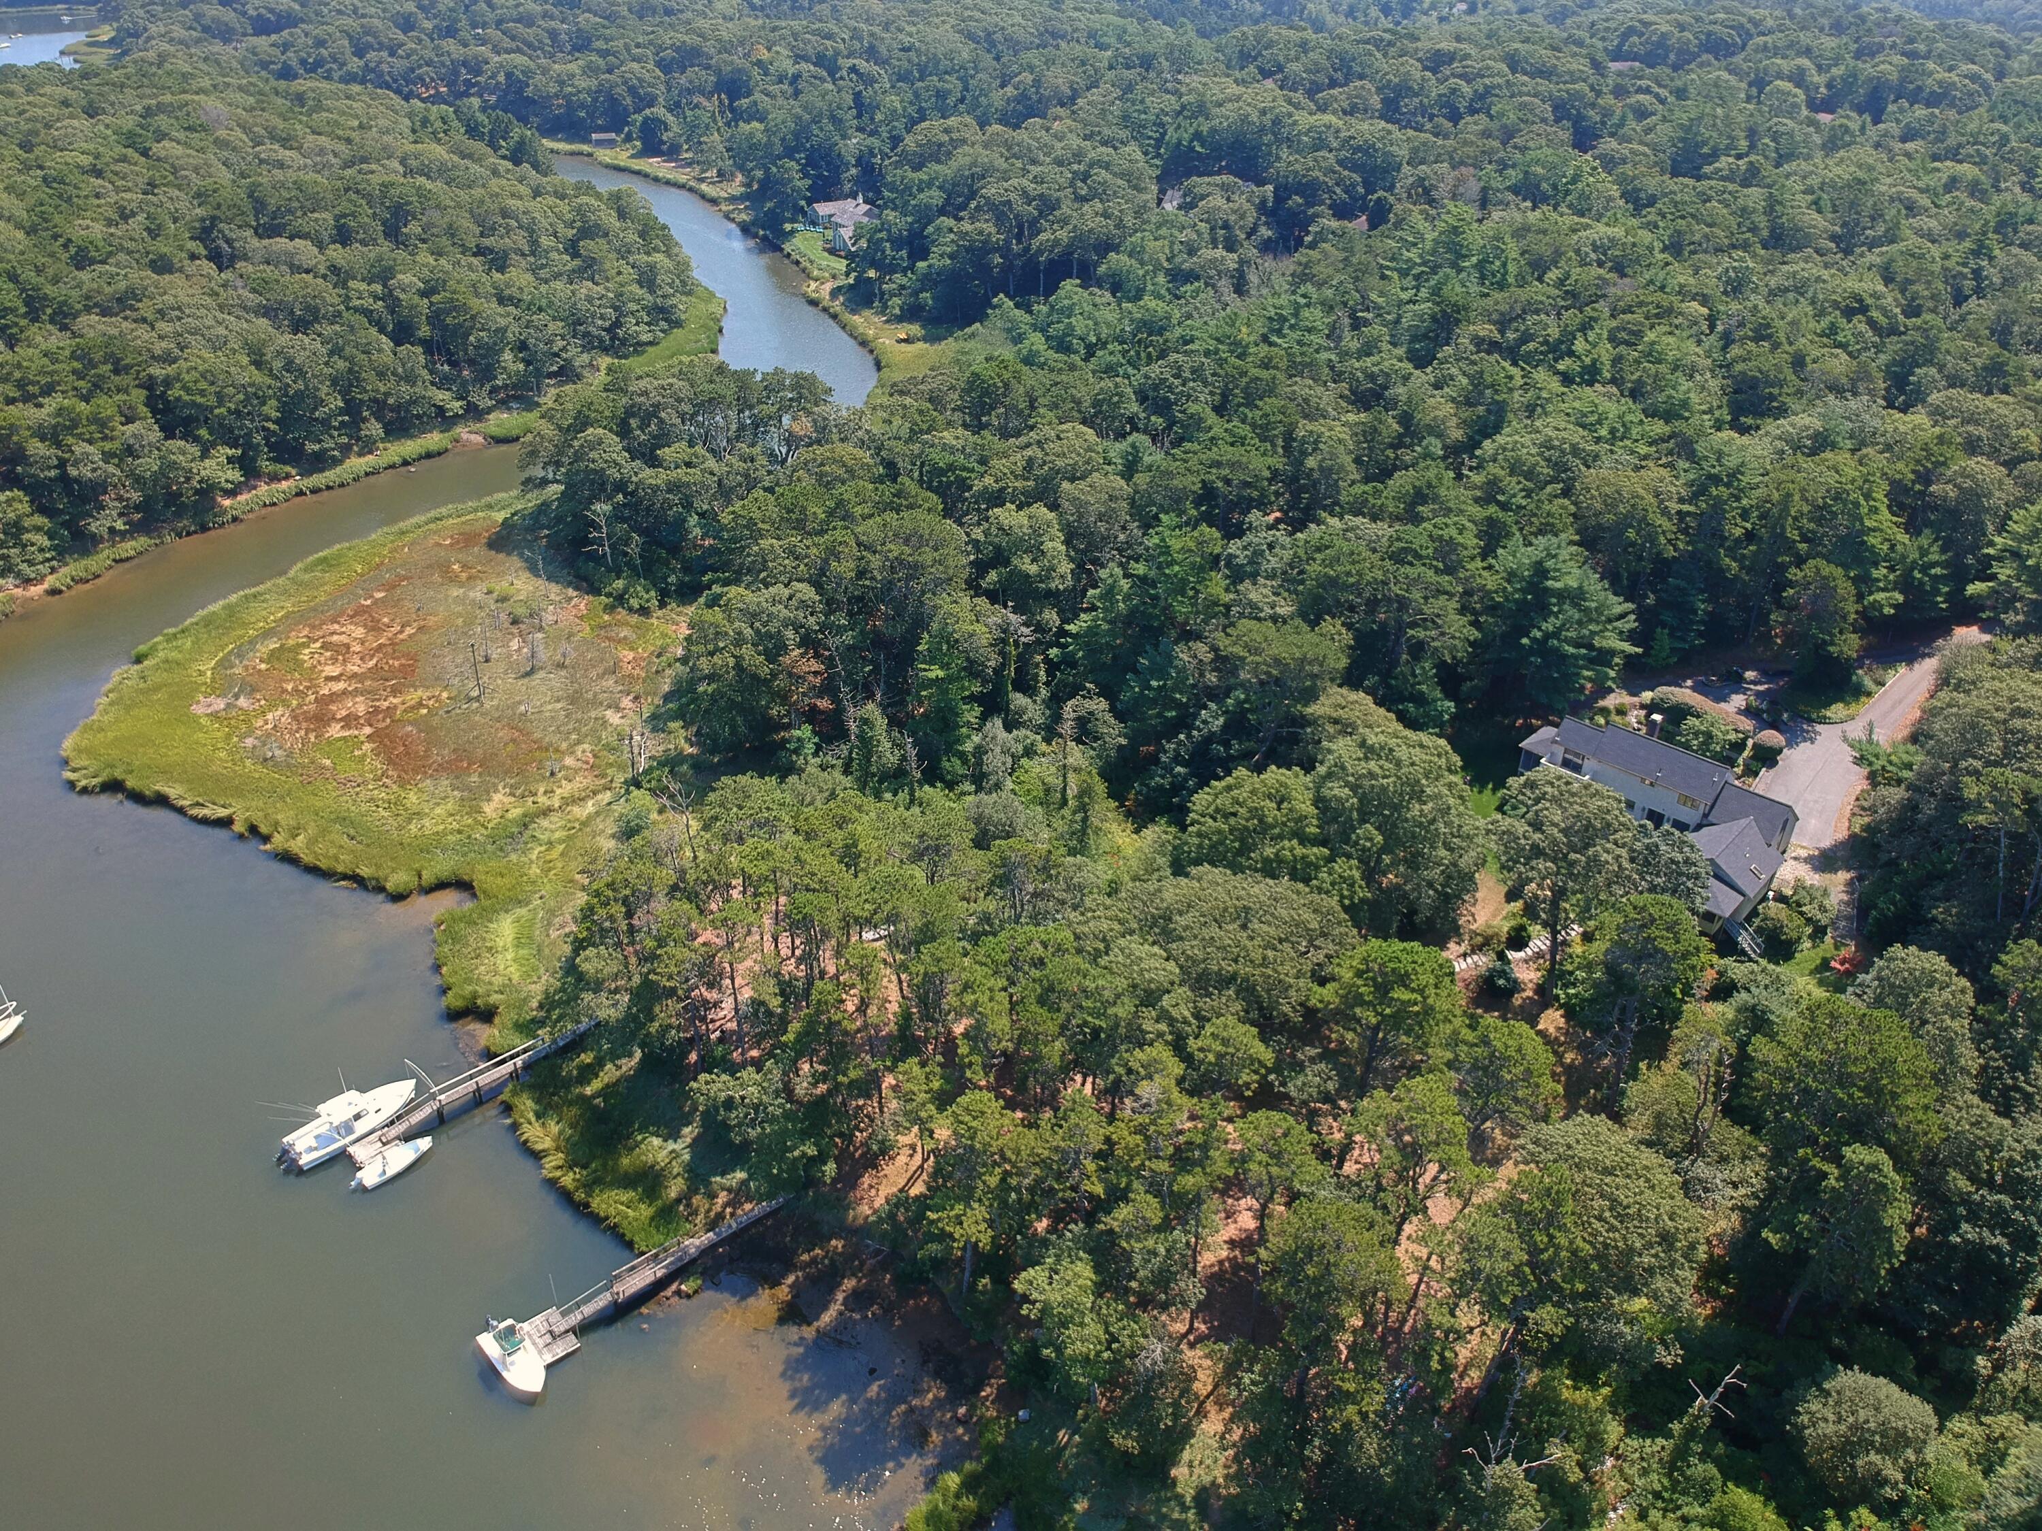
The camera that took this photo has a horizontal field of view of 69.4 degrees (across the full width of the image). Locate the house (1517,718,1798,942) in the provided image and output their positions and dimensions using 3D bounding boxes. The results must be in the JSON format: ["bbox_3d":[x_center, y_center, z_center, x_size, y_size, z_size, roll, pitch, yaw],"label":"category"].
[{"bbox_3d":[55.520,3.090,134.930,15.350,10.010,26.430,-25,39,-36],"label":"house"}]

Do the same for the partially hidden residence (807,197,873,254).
[{"bbox_3d":[-40.540,-127.810,346.990,15.000,9.000,22.500,-16,34,-26],"label":"partially hidden residence"}]

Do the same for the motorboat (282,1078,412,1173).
[{"bbox_3d":[-49.590,26.260,108.990,3.400,3.200,10.600,26,39,36],"label":"motorboat"}]

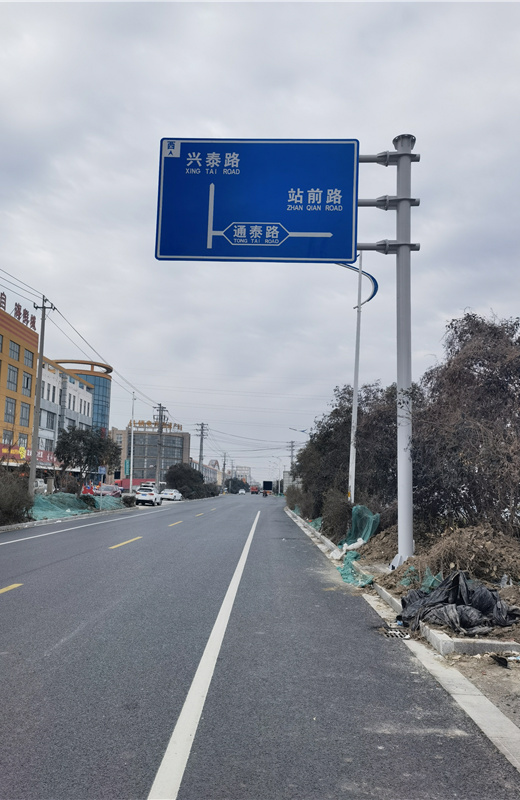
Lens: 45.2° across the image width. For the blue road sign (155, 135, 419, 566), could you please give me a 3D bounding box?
[{"bbox_3d":[0.576,-1.228,12.739,5.457,9.031,0.700,1,-8,-1],"label":"blue road sign"}]

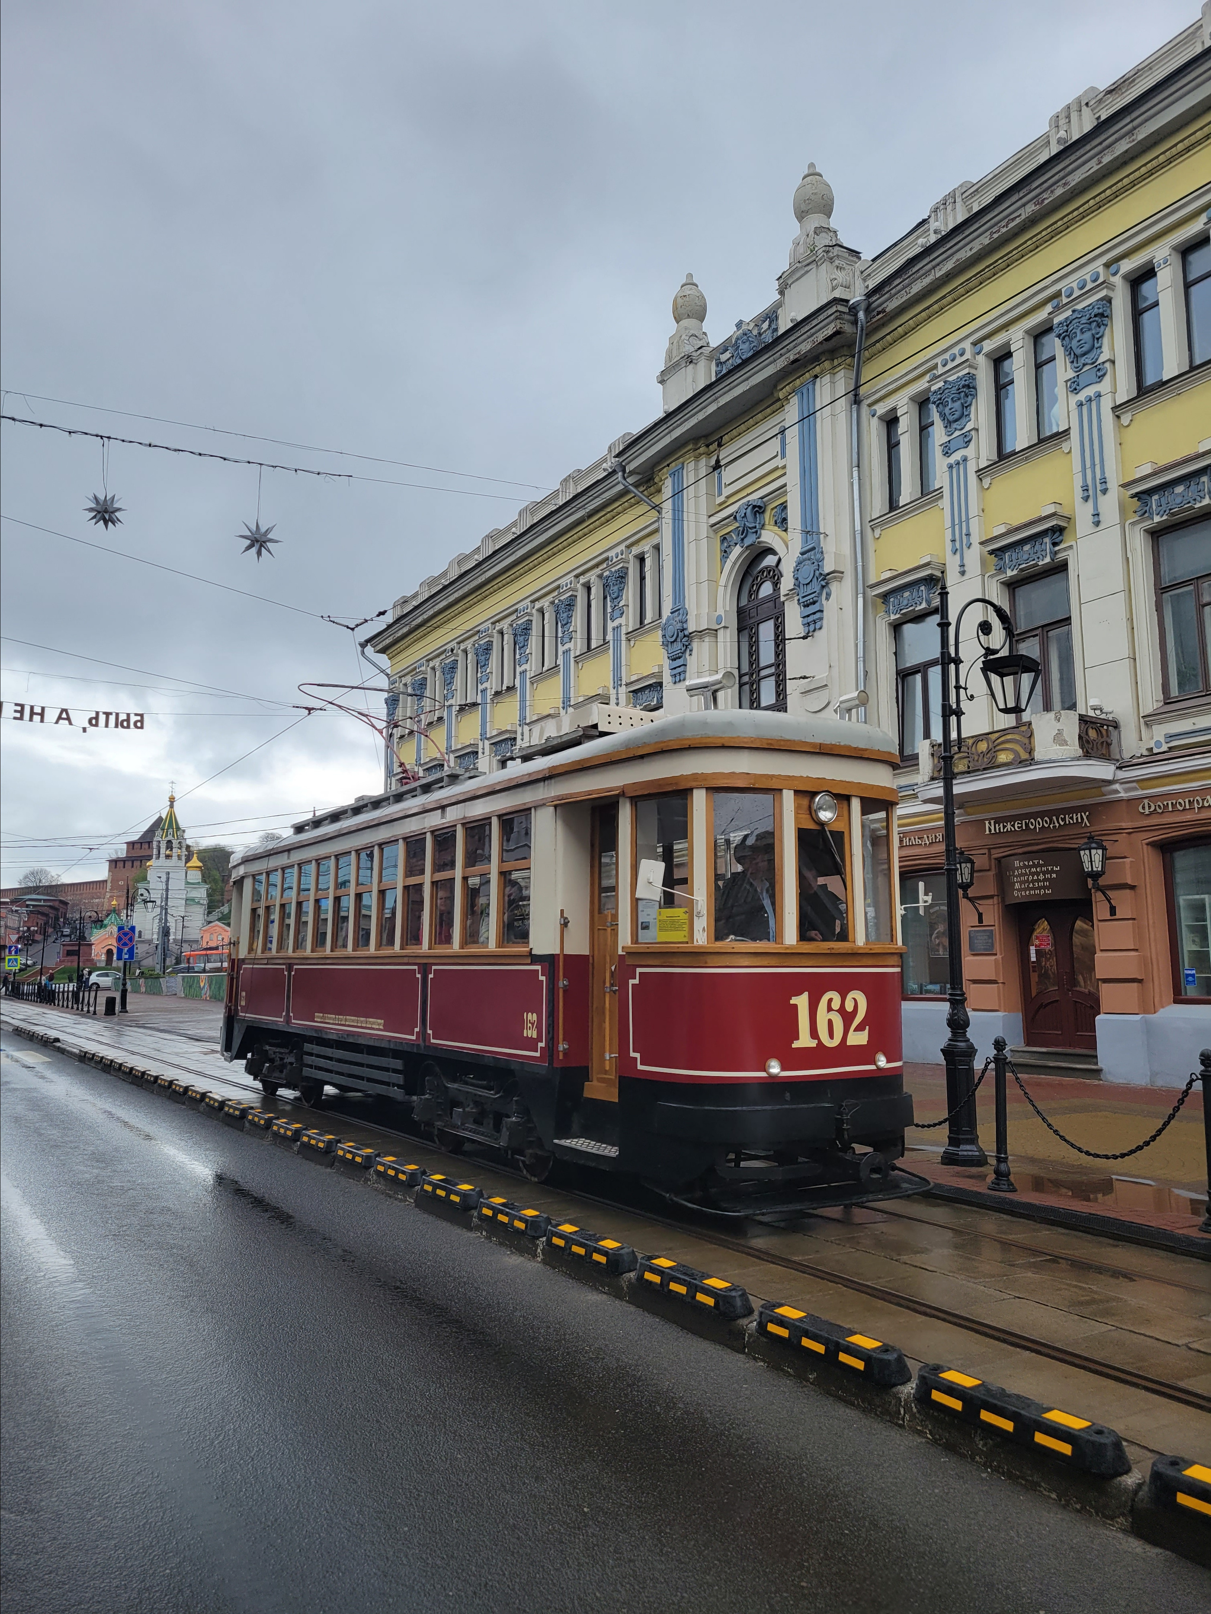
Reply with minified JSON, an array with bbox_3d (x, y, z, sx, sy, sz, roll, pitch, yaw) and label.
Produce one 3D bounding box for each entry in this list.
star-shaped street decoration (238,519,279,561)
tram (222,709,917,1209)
[{"bbox_3d":[-5.085,-3.920,17.776,0.630,0.640,0.600,5,-9,-30],"label":"star-shaped street decoration"},{"bbox_3d":[-1.643,1.621,13.401,2.420,3.700,12.900,5,-9,-30],"label":"tram"}]

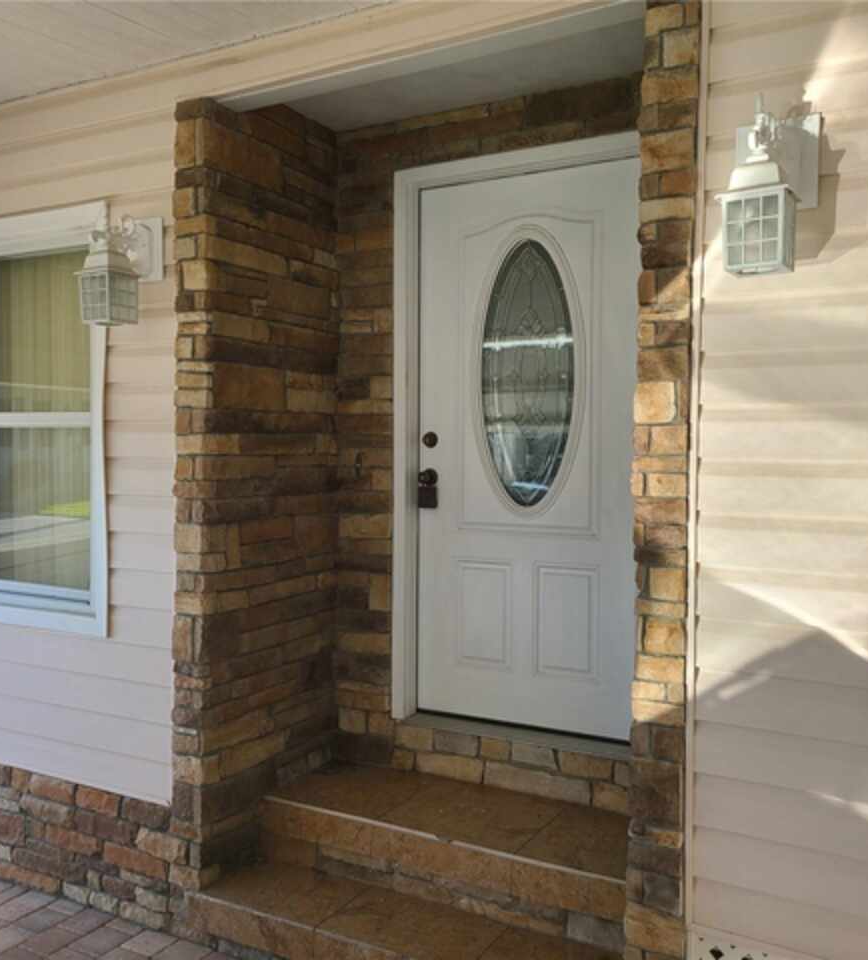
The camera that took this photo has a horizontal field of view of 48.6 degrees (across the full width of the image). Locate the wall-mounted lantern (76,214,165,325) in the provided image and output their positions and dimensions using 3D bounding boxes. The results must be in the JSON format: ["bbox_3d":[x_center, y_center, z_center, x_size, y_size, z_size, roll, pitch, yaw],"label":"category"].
[{"bbox_3d":[-1.078,-0.707,3.248,0.192,0.410,0.263,1,2,29],"label":"wall-mounted lantern"}]

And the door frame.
[{"bbox_3d":[0.332,-0.113,3.517,1.080,2.127,0.130,1,2,29],"label":"door frame"}]

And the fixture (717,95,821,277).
[{"bbox_3d":[0.759,-0.654,2.200,0.195,0.410,0.278,1,2,29],"label":"fixture"}]

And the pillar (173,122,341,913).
[{"bbox_3d":[-0.634,0.033,3.557,0.140,2.680,0.775,1,2,29],"label":"pillar"}]

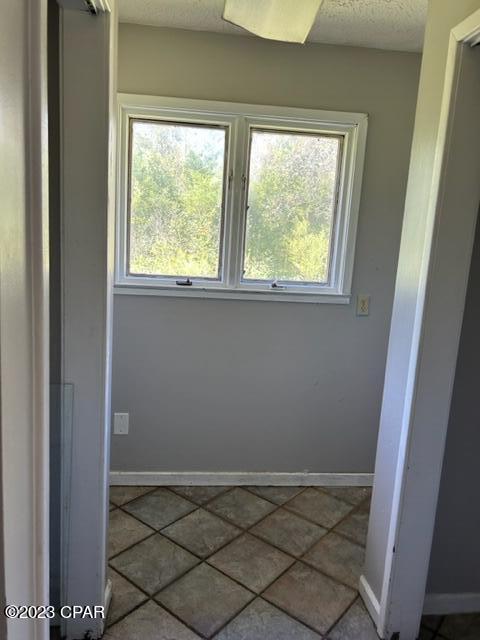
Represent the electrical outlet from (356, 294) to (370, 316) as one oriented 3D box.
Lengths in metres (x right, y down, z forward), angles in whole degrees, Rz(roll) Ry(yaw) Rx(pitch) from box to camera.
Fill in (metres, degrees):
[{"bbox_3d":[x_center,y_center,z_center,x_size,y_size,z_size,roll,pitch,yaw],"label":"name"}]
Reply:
[{"bbox_3d":[0.701,-0.079,2.726,0.071,0.116,0.012,2,10,-6],"label":"electrical outlet"}]

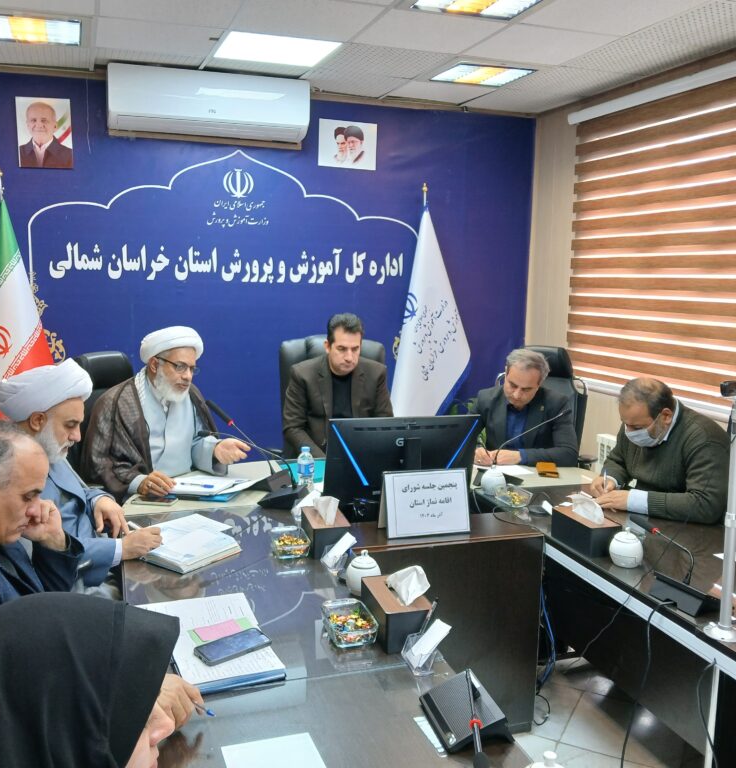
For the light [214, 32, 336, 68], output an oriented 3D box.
[{"bbox_3d":[-0.503,-1.820,4.181,0.580,0.050,0.540,-3,9,-20],"label":"light"}]

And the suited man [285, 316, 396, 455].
[{"bbox_3d":[-0.142,0.361,3.801,0.560,1.410,0.780,-2,9,-17],"label":"suited man"}]

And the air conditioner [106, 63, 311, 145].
[{"bbox_3d":[-0.944,-1.707,4.702,1.190,0.350,0.250,-3,9,-20],"label":"air conditioner"}]

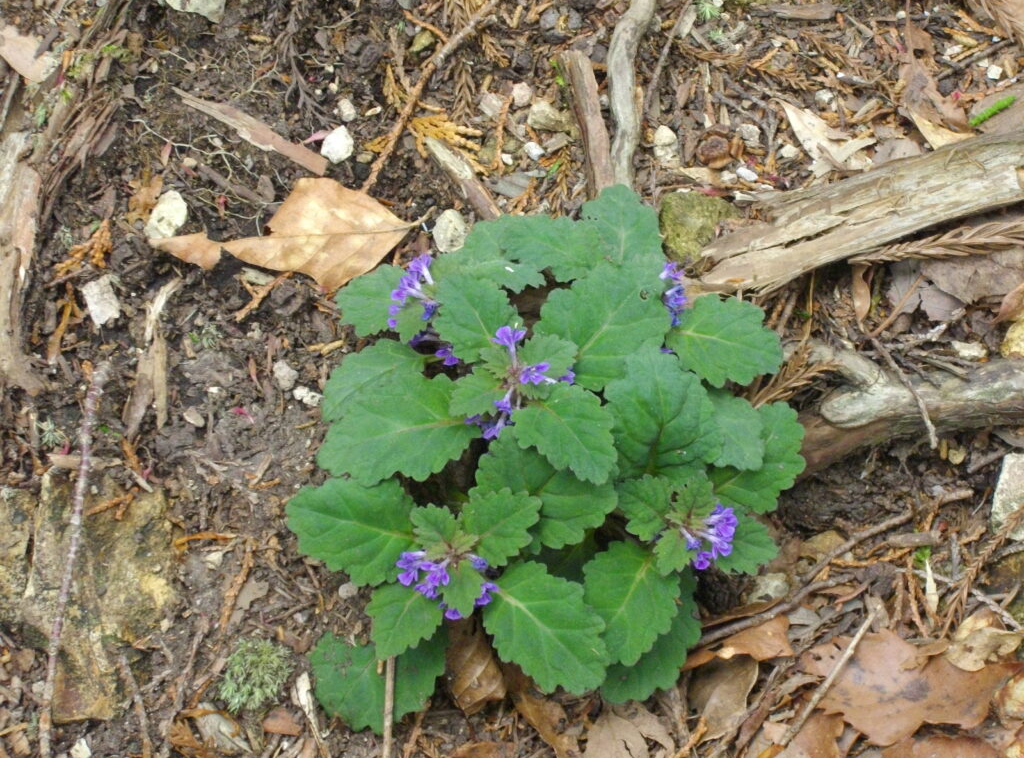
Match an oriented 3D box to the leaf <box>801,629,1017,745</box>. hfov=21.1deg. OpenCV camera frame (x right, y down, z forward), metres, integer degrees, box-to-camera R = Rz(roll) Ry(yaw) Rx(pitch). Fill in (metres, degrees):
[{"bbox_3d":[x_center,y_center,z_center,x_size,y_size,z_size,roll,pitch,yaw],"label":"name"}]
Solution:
[{"bbox_3d":[0.122,0.094,0.845,0.063,0.012,0.035,0,63,0],"label":"leaf"}]

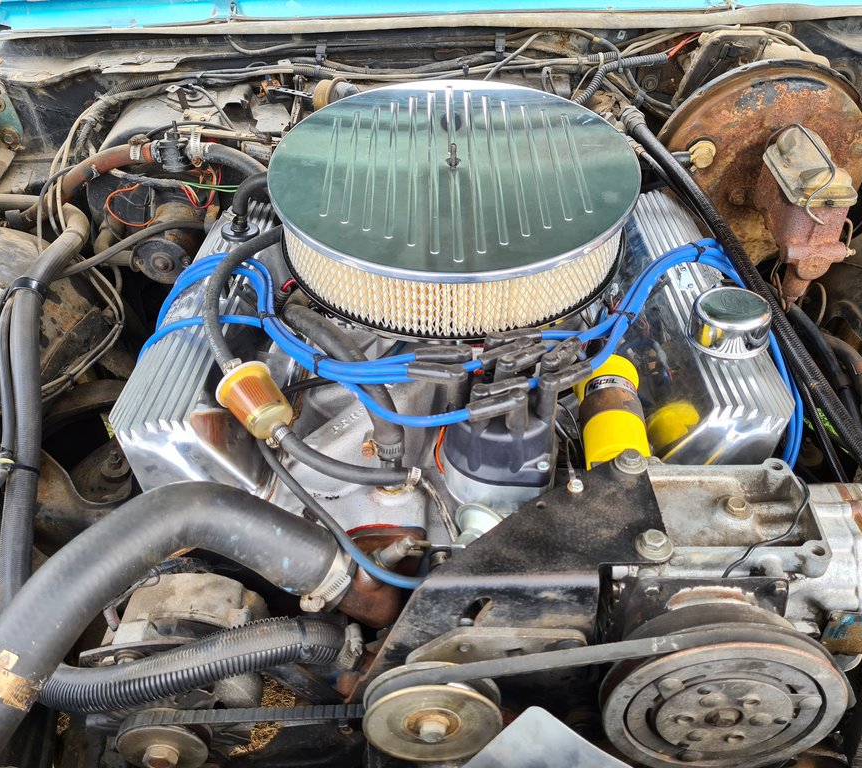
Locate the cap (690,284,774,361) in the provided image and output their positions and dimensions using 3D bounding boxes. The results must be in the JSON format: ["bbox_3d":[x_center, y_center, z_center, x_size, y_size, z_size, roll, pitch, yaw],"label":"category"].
[{"bbox_3d":[0.296,-0.065,0.757,0.081,0.037,0.081,-6,46,6],"label":"cap"}]

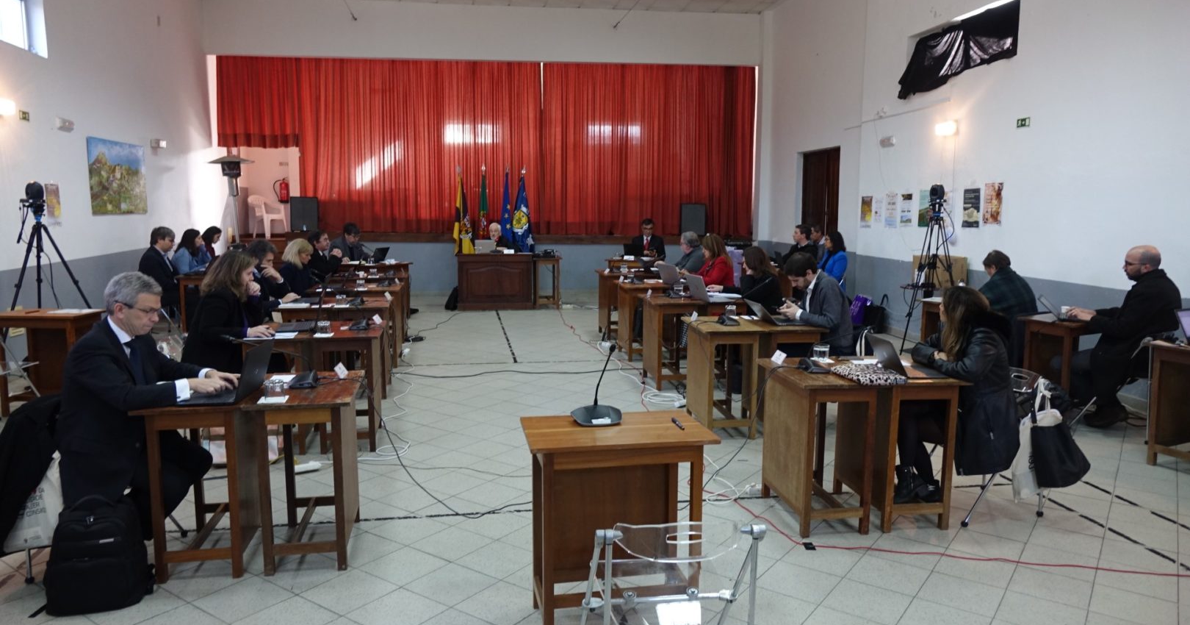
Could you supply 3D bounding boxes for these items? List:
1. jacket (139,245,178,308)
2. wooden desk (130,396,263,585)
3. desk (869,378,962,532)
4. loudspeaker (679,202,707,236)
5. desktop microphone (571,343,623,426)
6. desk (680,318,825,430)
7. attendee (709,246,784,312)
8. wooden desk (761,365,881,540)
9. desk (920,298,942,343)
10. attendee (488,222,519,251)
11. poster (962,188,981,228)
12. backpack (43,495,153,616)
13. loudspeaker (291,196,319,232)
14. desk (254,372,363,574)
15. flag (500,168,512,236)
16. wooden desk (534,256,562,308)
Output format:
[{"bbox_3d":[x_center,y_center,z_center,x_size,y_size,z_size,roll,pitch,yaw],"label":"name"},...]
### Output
[{"bbox_3d":[-4.809,-0.422,8.773,0.450,0.660,0.500,0,8,-7],"label":"jacket"},{"bbox_3d":[-1.721,0.722,3.610,0.430,0.755,0.680,-1,8,-10],"label":"wooden desk"},{"bbox_3d":[1.588,0.683,4.246,0.440,0.775,0.690,-1,8,-8],"label":"desk"},{"bbox_3d":[1.994,-1.884,16.051,0.490,0.630,0.400,-1,8,-10],"label":"loudspeaker"},{"bbox_3d":[0.010,0.281,3.087,0.200,0.310,0.160,-1,8,-7],"label":"desktop microphone"},{"bbox_3d":[1.144,0.465,5.799,0.880,0.780,0.690,-1,8,-8],"label":"desk"},{"bbox_3d":[1.383,0.016,7.331,0.800,1.260,0.520,-1,8,-8],"label":"attendee"},{"bbox_3d":[1.152,0.684,4.143,0.436,0.772,0.663,-1,8,-8],"label":"wooden desk"},{"bbox_3d":[3.311,0.291,7.152,0.690,0.770,0.450,-4,9,-28],"label":"desk"},{"bbox_3d":[-1.490,-0.778,12.806,0.550,1.300,0.650,-1,8,-10],"label":"attendee"},{"bbox_3d":[4.037,-1.114,8.508,0.012,0.420,0.290,-1,8,-8],"label":"poster"},{"bbox_3d":[-1.971,0.941,3.182,0.330,0.430,0.240,-3,8,-22],"label":"backpack"},{"bbox_3d":[-5.228,-1.764,14.322,0.510,0.670,0.420,-2,8,-14],"label":"loudspeaker"},{"bbox_3d":[-1.329,0.727,3.745,0.460,0.757,0.690,-1,8,-10],"label":"desk"},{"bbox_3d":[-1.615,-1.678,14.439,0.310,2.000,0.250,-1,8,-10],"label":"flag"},{"bbox_3d":[-0.773,-0.482,12.818,0.450,0.770,0.690,-1,8,-8],"label":"wooden desk"}]

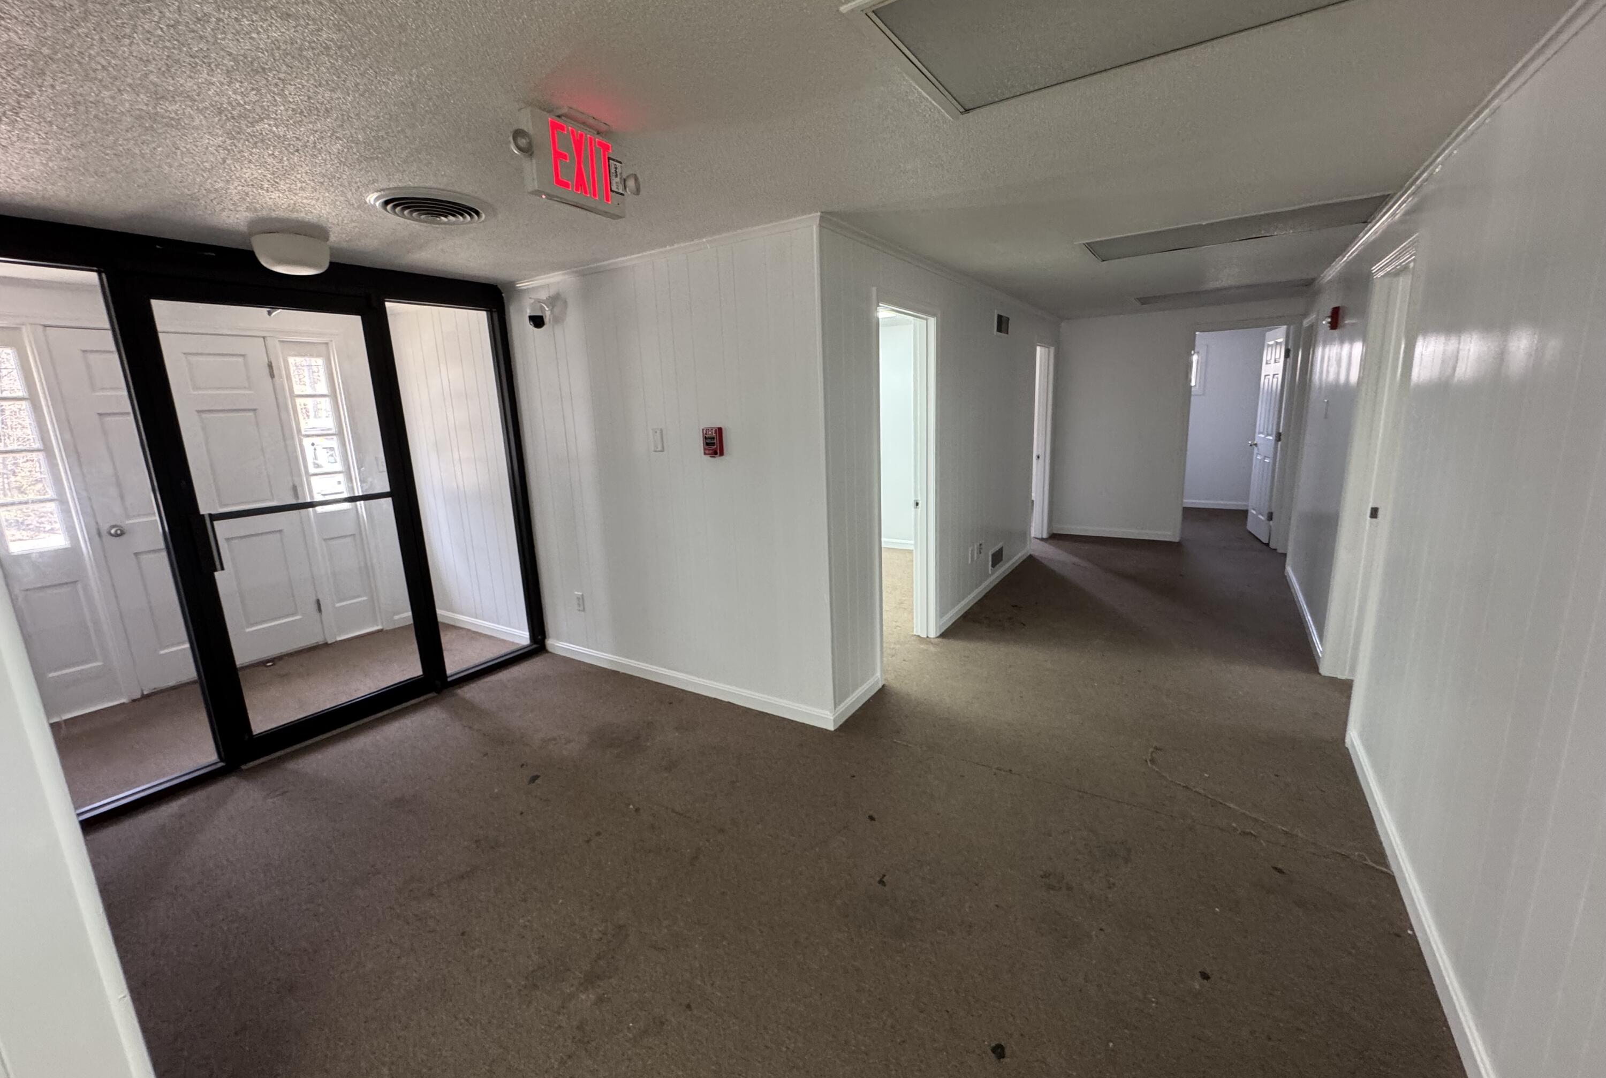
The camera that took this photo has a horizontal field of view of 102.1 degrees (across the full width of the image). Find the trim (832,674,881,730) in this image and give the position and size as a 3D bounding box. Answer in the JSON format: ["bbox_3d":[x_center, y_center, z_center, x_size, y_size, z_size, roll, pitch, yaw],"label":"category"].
[{"bbox_3d":[0.279,0.809,3.281,0.016,0.084,0.519,5,14,31],"label":"trim"}]

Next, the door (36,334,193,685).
[{"bbox_3d":[-3.663,-0.187,3.980,0.045,2.054,0.930,5,14,31],"label":"door"}]

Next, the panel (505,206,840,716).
[{"bbox_3d":[-0.783,-0.289,3.434,2.152,2.257,0.080,5,14,31],"label":"panel"}]

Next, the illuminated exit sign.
[{"bbox_3d":[-0.604,-0.989,1.722,0.045,0.202,0.292,5,14,31],"label":"illuminated exit sign"}]

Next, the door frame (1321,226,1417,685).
[{"bbox_3d":[2.542,-0.191,2.880,0.130,2.021,0.880,5,14,31],"label":"door frame"}]

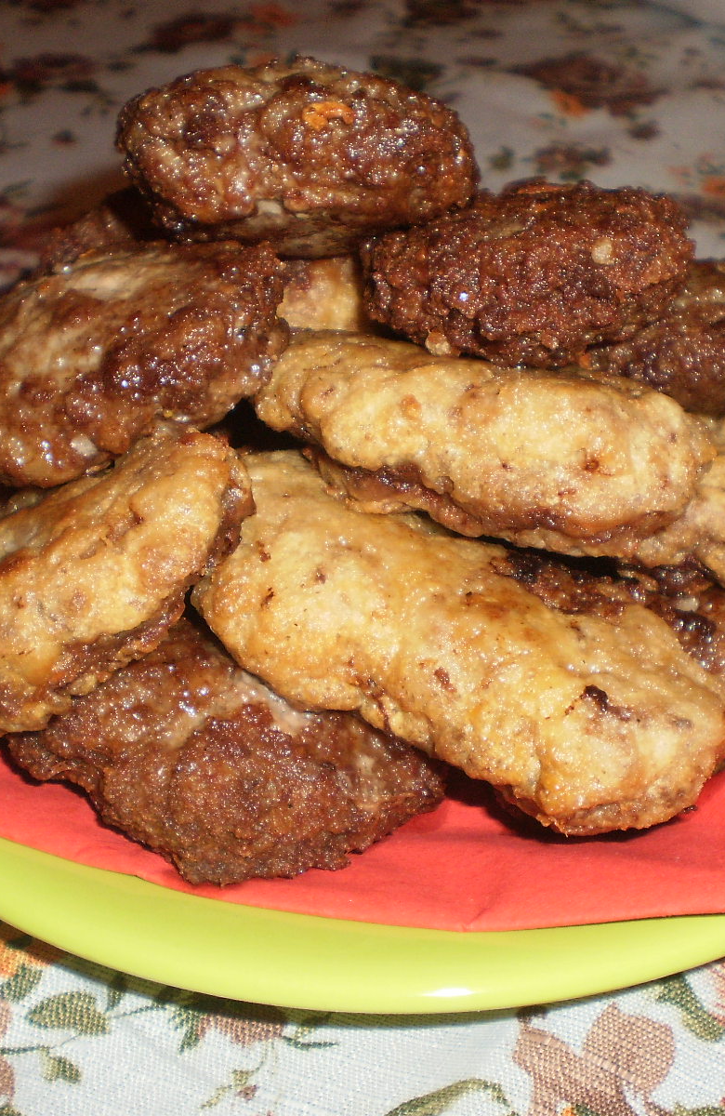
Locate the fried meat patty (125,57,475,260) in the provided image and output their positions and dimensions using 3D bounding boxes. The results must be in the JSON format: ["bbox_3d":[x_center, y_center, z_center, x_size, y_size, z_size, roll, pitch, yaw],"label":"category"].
[{"bbox_3d":[-0.011,-0.069,0.266,0.060,0.026,0.051,-1,37,1],"label":"fried meat patty"}]

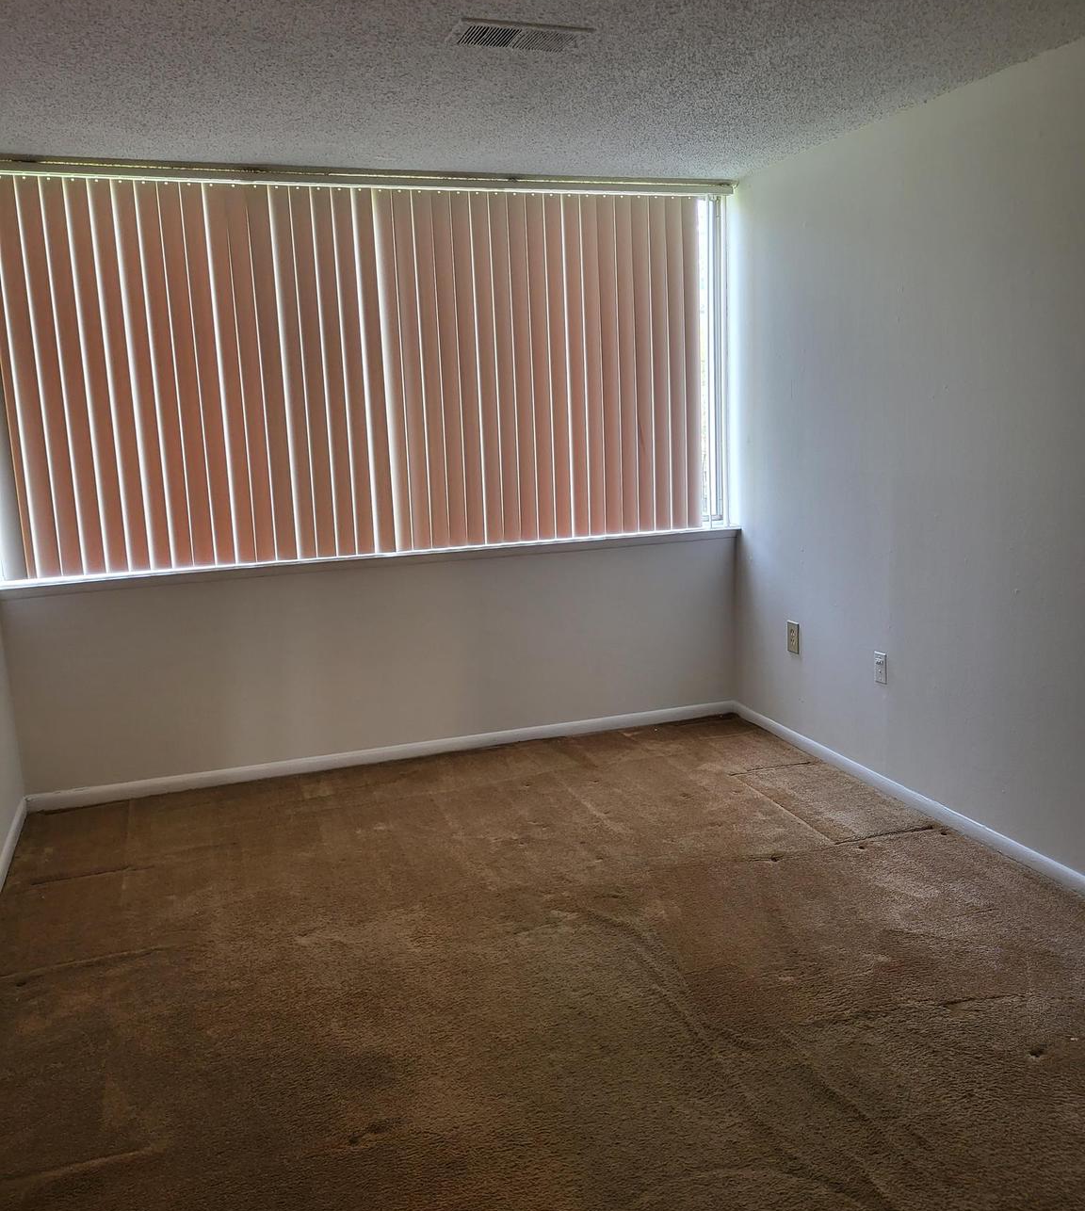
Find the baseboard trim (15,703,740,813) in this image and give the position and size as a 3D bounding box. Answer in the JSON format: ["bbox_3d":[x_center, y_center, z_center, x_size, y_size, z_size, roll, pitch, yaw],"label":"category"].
[{"bbox_3d":[-0.543,0.631,4.712,3.100,0.067,0.016,-6,11,-18],"label":"baseboard trim"}]

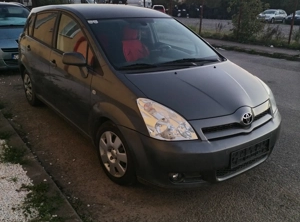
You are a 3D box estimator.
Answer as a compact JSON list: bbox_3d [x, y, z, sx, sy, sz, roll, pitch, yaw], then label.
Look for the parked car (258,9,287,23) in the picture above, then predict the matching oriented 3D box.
[{"bbox_3d":[14.800,-11.400,36.300,1.770,1.500,4.250,19,26,40],"label":"parked car"}]

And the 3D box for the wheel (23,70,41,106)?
[{"bbox_3d":[-1.909,-0.405,4.959,0.210,0.632,0.632,-12,24,-35],"label":"wheel"}]

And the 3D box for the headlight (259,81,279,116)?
[{"bbox_3d":[1.198,-0.160,3.129,0.330,0.290,0.460,-12,24,-35],"label":"headlight"}]

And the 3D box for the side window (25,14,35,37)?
[{"bbox_3d":[-1.891,-1.342,4.711,0.090,0.360,0.440,0,16,-38],"label":"side window"}]

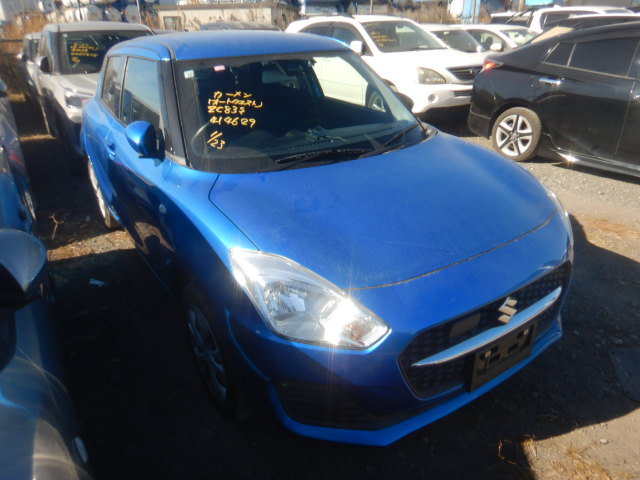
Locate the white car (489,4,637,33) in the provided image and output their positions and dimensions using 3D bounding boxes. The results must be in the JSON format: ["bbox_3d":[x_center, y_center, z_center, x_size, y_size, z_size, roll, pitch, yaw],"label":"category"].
[{"bbox_3d":[7.971,-5.726,12.997,1.820,1.860,4.600,-16,29,-28],"label":"white car"}]

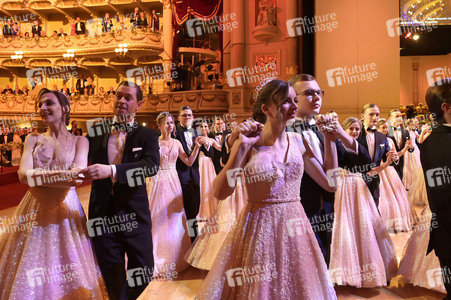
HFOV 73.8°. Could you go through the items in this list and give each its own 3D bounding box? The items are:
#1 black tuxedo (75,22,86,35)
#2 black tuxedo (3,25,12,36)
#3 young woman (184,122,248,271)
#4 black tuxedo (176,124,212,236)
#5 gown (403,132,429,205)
[{"bbox_3d":[-7.700,-6.150,15.950,0.550,1.350,0.310,-1,1,-13],"label":"black tuxedo"},{"bbox_3d":[-12.337,-6.378,17.022,0.540,1.450,0.340,-1,2,-37],"label":"black tuxedo"},{"bbox_3d":[0.083,0.454,3.550,0.850,1.680,0.720,0,2,-12],"label":"young woman"},{"bbox_3d":[-0.428,0.463,3.900,0.620,1.520,0.420,0,2,-7],"label":"black tuxedo"},{"bbox_3d":[3.773,0.342,5.950,0.620,1.420,0.660,0,2,-14],"label":"gown"}]

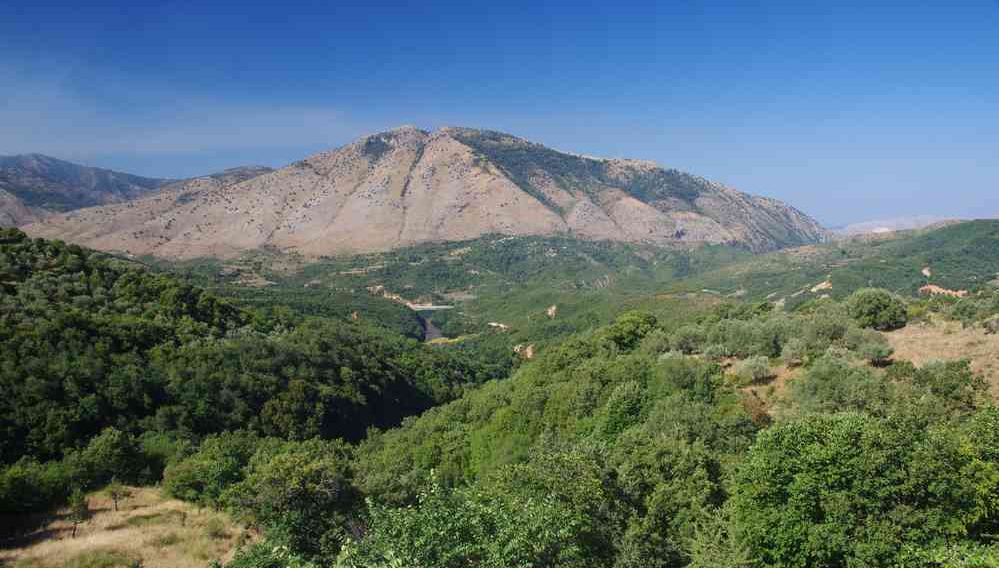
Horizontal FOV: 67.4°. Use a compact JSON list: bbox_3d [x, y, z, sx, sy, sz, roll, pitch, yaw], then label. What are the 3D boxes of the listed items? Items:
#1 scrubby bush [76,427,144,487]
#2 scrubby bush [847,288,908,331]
[{"bbox_3d":[-29.596,13.200,57.000,5.070,4.430,4.660,0,3,0],"label":"scrubby bush"},{"bbox_3d":[46.418,3.131,92.000,7.460,5.240,6.860,0,3,0],"label":"scrubby bush"}]

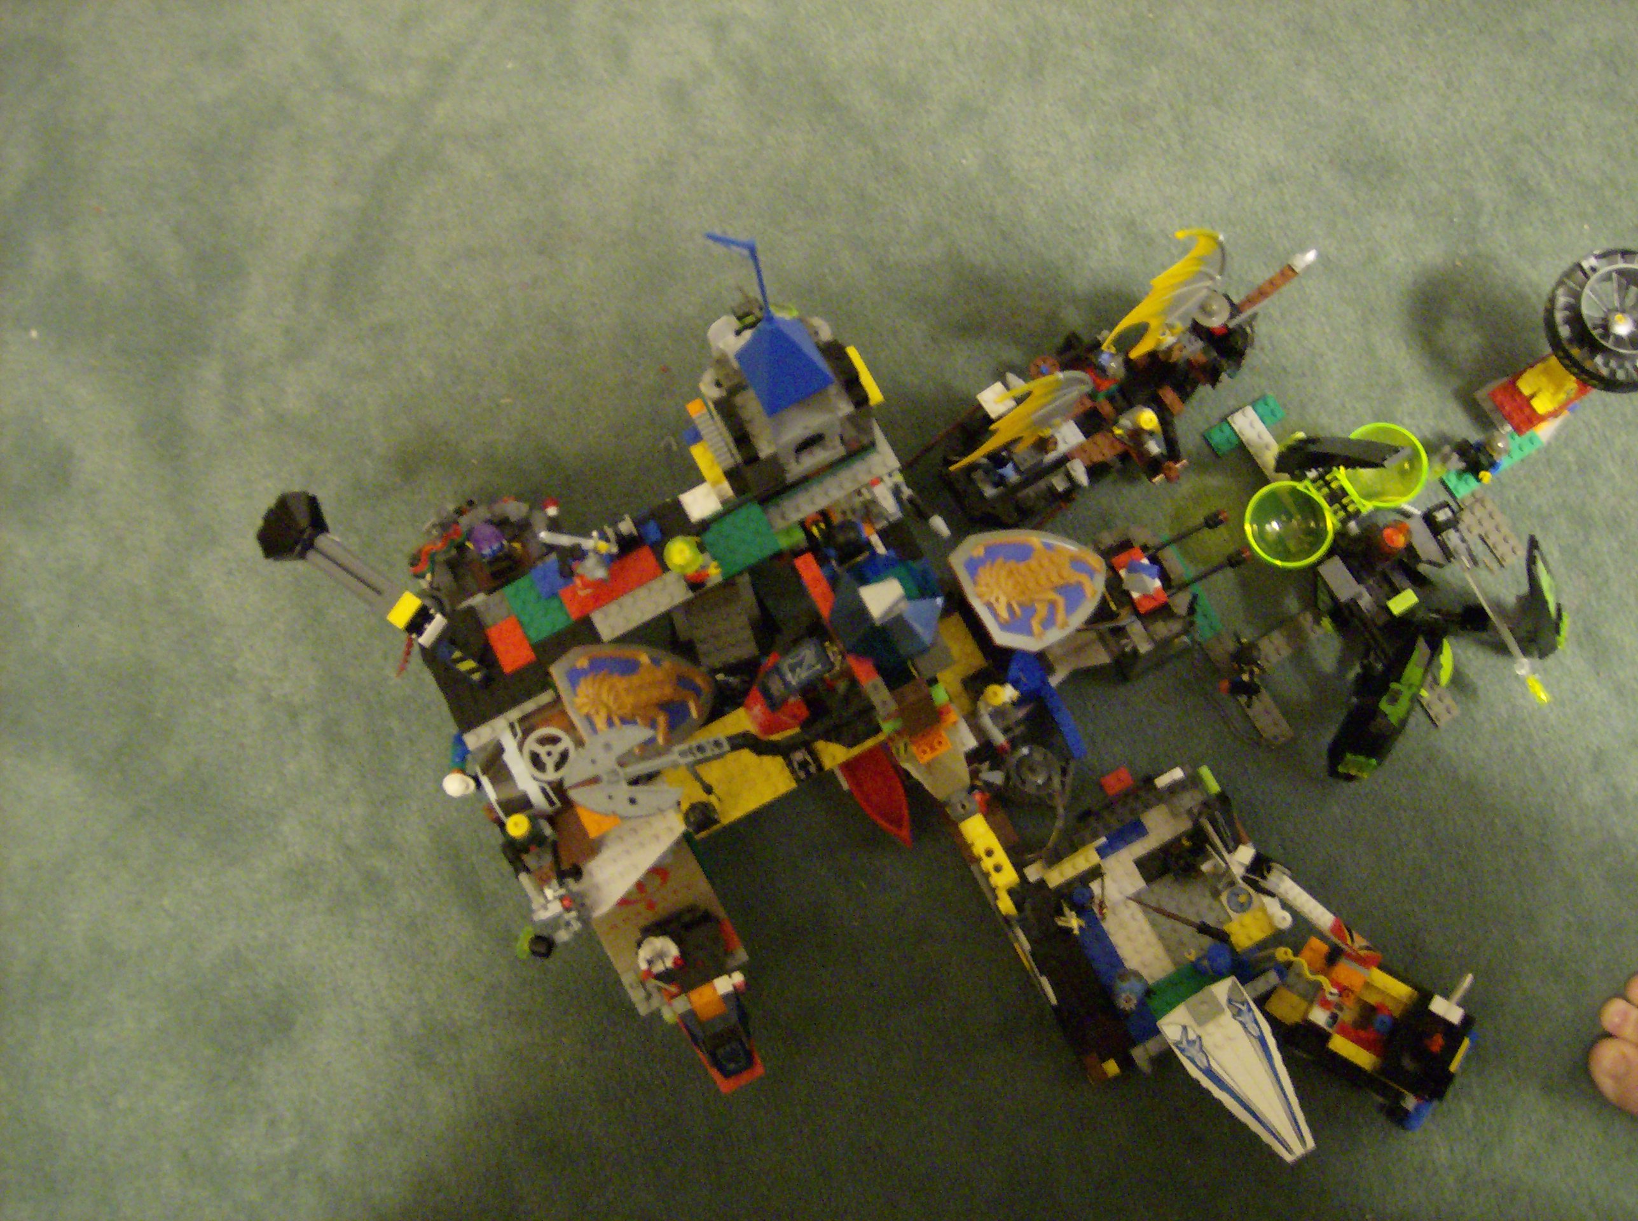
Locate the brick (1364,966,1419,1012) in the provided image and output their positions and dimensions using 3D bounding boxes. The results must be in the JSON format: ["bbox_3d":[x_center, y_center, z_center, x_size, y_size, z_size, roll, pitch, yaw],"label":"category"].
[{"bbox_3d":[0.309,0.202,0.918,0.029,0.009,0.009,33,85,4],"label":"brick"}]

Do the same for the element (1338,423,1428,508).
[{"bbox_3d":[0.304,-0.078,0.914,0.049,0.027,0.048,0,84,1],"label":"element"}]

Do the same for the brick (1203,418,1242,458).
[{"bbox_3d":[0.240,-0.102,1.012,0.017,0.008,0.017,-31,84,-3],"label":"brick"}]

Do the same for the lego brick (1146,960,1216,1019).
[{"bbox_3d":[0.203,0.213,0.952,0.042,0.009,0.022,-29,84,-2],"label":"lego brick"}]

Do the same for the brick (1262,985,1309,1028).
[{"bbox_3d":[0.242,0.205,0.882,0.017,0.009,0.015,37,85,4],"label":"brick"}]

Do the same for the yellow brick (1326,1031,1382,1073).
[{"bbox_3d":[0.296,0.244,0.942,0.032,0.011,0.008,29,81,8],"label":"yellow brick"}]

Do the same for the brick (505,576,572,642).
[{"bbox_3d":[-0.143,-0.002,0.868,0.025,0.011,0.032,-29,84,-3],"label":"brick"}]

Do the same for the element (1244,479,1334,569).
[{"bbox_3d":[0.255,-0.047,0.924,0.049,0.027,0.048,0,84,1],"label":"element"}]

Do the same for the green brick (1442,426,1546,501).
[{"bbox_3d":[0.405,-0.087,1.021,0.064,0.005,0.016,-32,79,-4],"label":"green brick"}]

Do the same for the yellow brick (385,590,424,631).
[{"bbox_3d":[-0.208,0.000,0.853,0.010,0.009,0.016,35,85,4],"label":"yellow brick"}]

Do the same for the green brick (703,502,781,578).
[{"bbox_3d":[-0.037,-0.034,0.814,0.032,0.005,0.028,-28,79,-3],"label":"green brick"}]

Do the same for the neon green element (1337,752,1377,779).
[{"bbox_3d":[0.305,0.088,0.964,0.018,0.009,0.011,14,80,5],"label":"neon green element"}]

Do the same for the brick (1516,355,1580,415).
[{"bbox_3d":[0.422,-0.131,0.985,0.028,0.011,0.025,-33,84,-3],"label":"brick"}]

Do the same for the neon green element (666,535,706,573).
[{"bbox_3d":[-0.061,-0.026,0.780,0.018,0.017,0.018,0,79,2],"label":"neon green element"}]

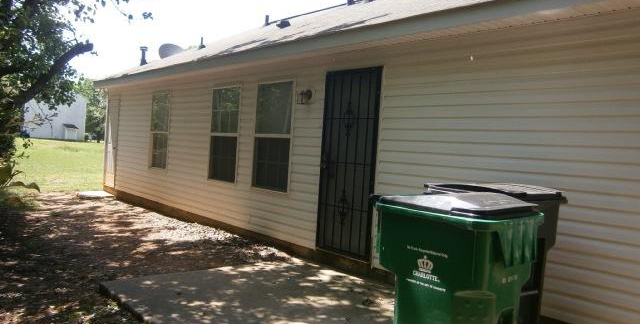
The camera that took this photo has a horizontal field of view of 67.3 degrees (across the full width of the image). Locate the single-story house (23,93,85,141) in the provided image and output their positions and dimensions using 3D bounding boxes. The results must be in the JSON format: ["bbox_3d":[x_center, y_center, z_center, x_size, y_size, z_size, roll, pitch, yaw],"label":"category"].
[{"bbox_3d":[-37.250,-7.166,65.338,8.800,7.800,10.000,3,2,-42],"label":"single-story house"}]

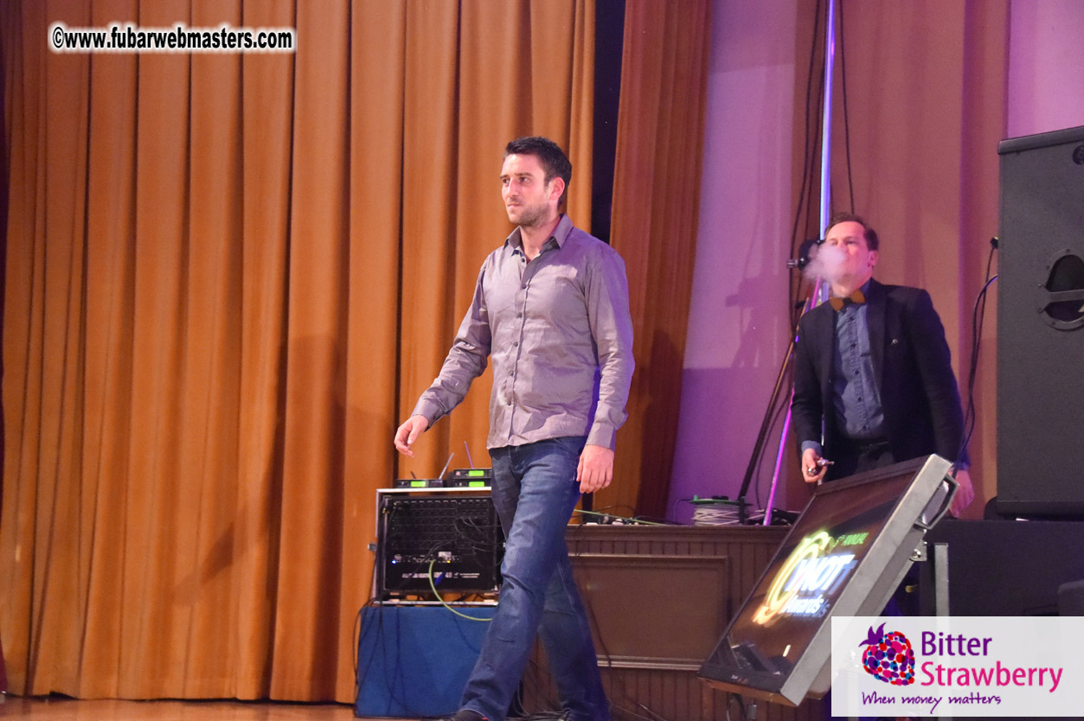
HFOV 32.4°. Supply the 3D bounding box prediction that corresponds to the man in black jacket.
[{"bbox_3d":[1.180,0.360,6.470,0.560,1.770,0.400,-2,-7,28],"label":"man in black jacket"}]

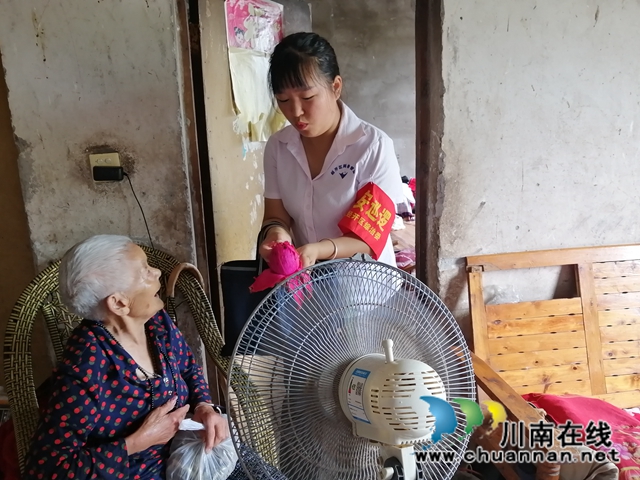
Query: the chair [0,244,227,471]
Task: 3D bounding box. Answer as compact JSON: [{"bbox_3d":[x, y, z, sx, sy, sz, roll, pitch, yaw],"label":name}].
[{"bbox_3d":[-0.407,0.536,1.303,0.610,0.970,0.620,-11,14,-39],"label":"chair"}]

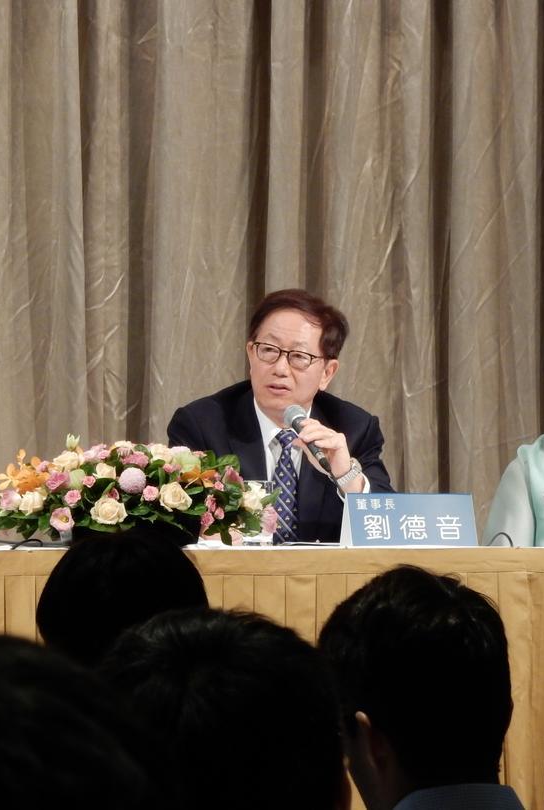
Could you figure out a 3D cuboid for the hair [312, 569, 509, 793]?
[{"bbox_3d":[0.144,0.271,5.150,0.180,0.220,0.210,0,0,-33],"label":"hair"}]

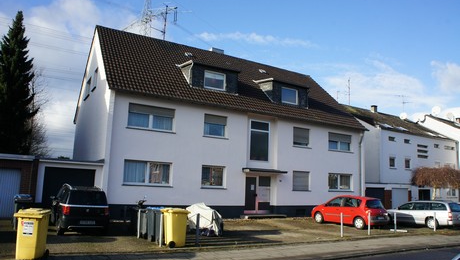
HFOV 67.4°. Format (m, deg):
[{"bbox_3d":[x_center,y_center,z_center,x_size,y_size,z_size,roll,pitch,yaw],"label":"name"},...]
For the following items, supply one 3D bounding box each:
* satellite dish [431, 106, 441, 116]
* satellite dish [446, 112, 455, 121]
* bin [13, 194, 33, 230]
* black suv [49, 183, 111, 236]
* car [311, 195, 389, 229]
[{"bbox_3d":[24.526,-2.284,41.000,0.500,1.020,0.950,10,-12,-41],"label":"satellite dish"},{"bbox_3d":[27.814,-1.704,43.500,0.450,0.900,0.870,10,-12,-41],"label":"satellite dish"},{"bbox_3d":[-7.604,3.074,12.790,0.580,1.150,0.700,7,-10,-28],"label":"bin"},{"bbox_3d":[-6.145,3.125,13.852,1.800,1.700,4.500,7,-10,-31],"label":"black suv"},{"bbox_3d":[6.455,4.407,18.890,1.810,1.610,4.250,8,-10,-33],"label":"car"}]

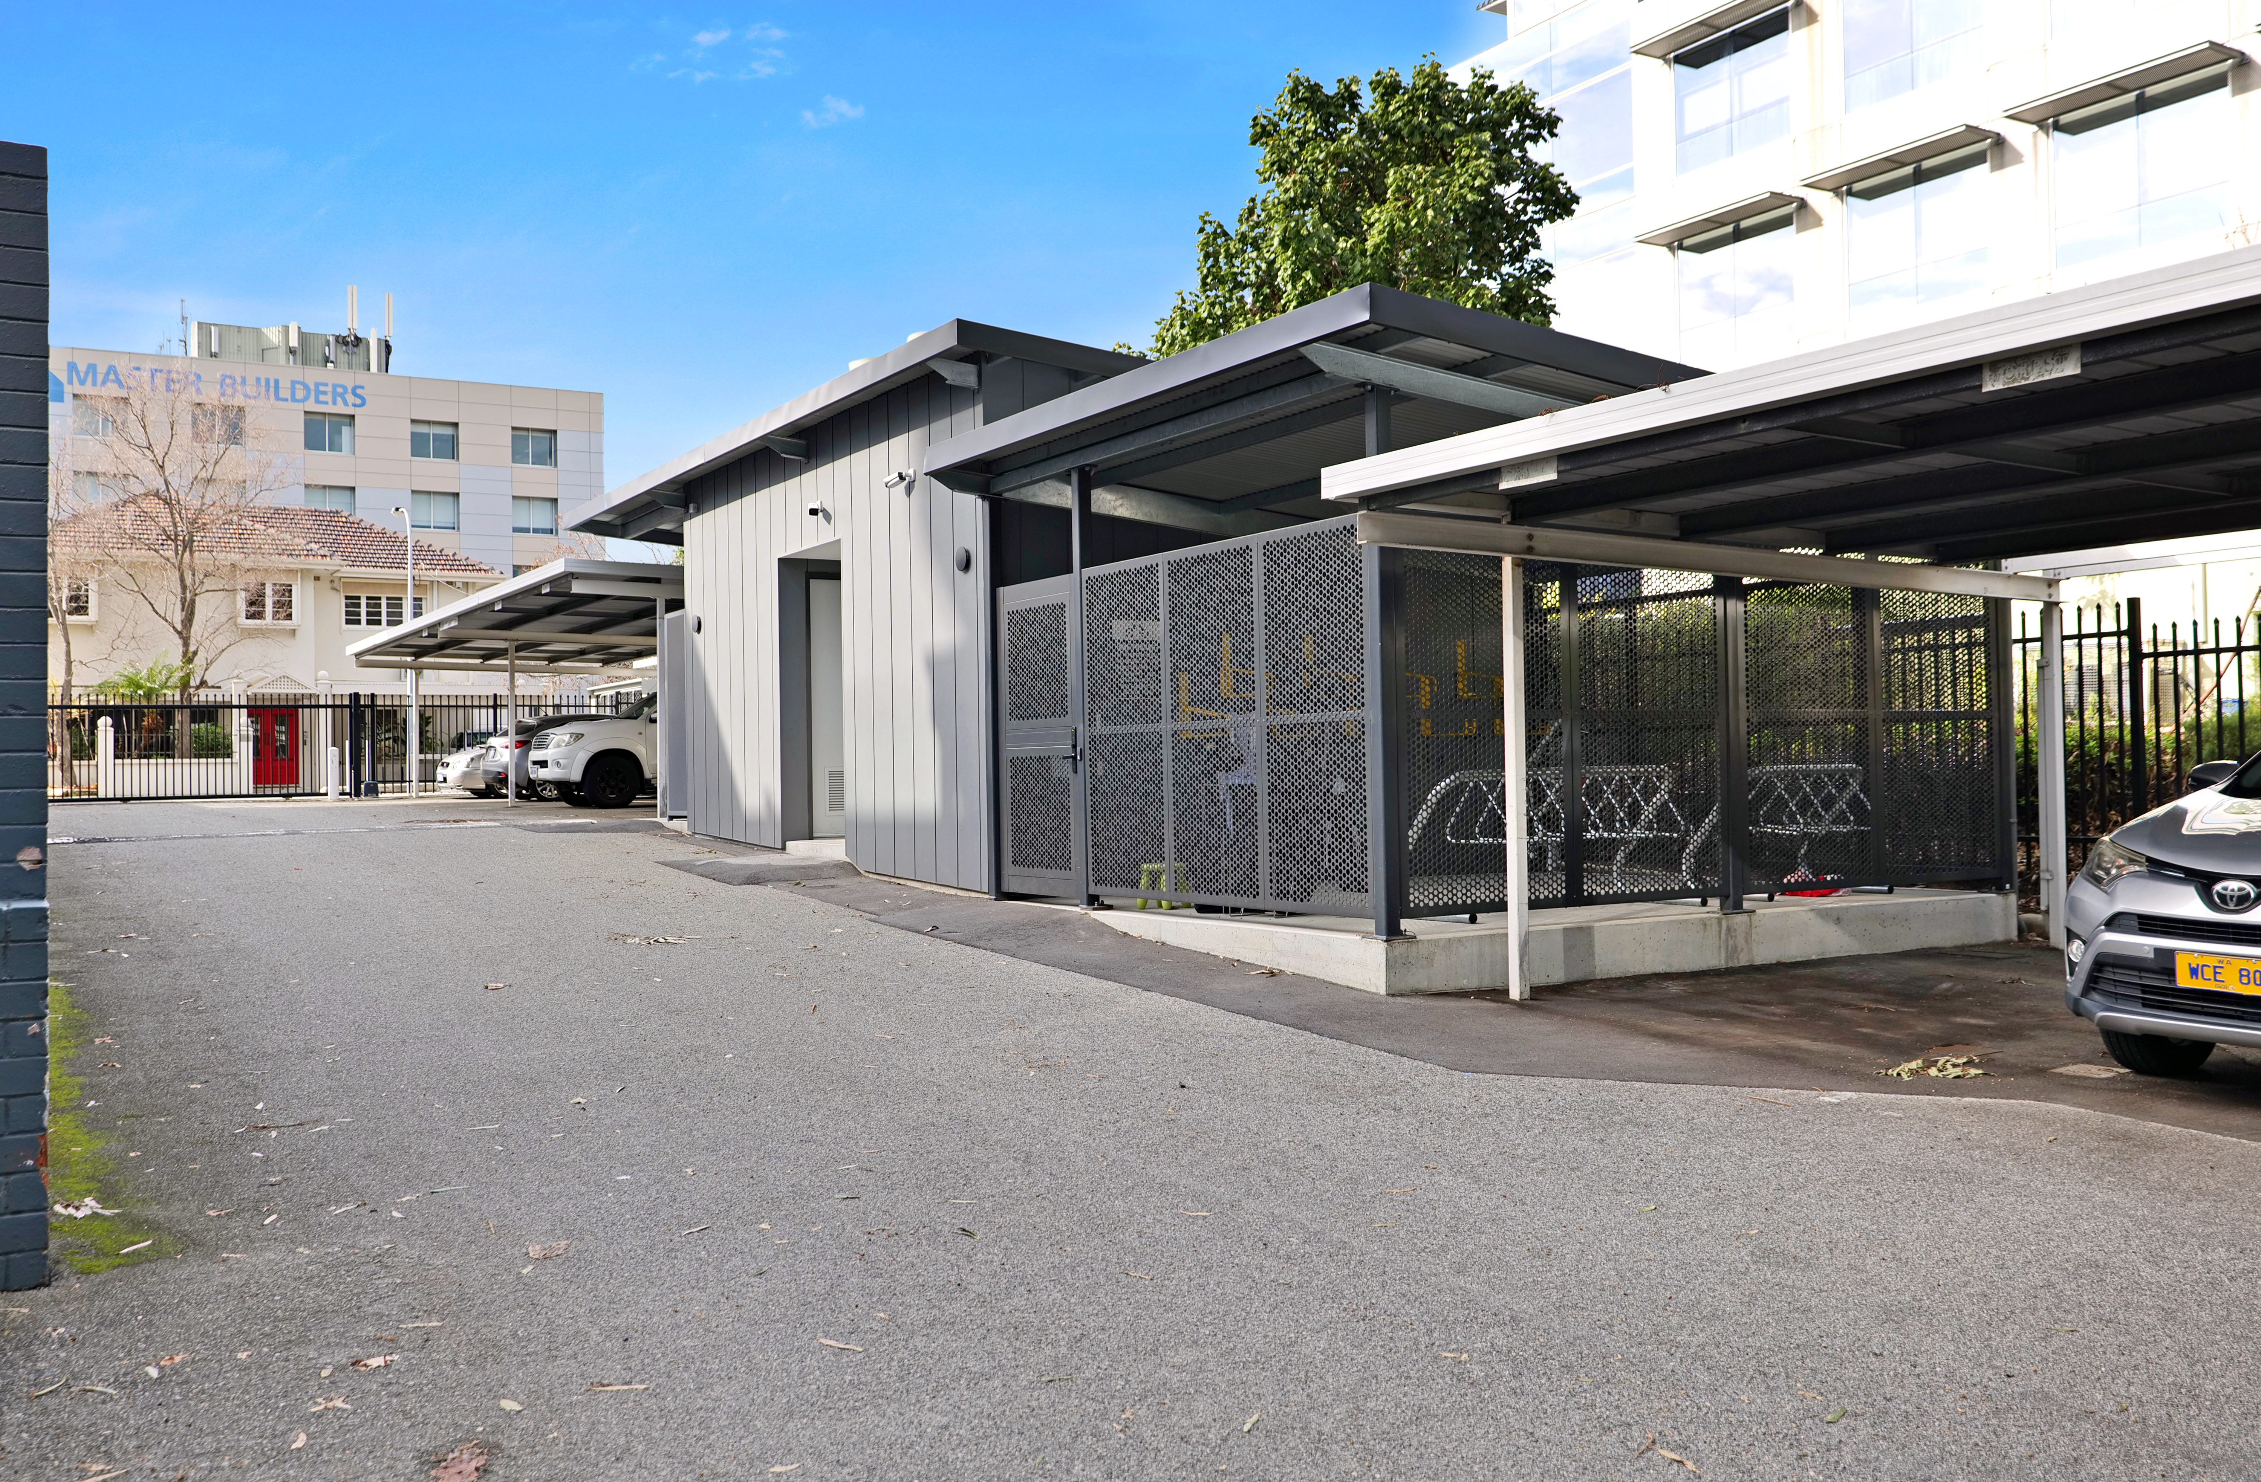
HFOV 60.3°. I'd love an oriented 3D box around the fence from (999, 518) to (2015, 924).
[{"bbox_3d":[2.474,-0.080,13.229,5.200,2.160,4.300,-1,-1,-30],"label":"fence"}]

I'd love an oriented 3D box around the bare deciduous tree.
[{"bbox_3d":[-22.721,-3.841,46.500,5.300,9.800,5.300,-1,-1,-26],"label":"bare deciduous tree"}]

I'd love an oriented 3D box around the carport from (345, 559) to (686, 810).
[{"bbox_3d":[-7.705,-0.427,30.110,5.950,2.900,15.900,-1,-1,-30],"label":"carport"}]

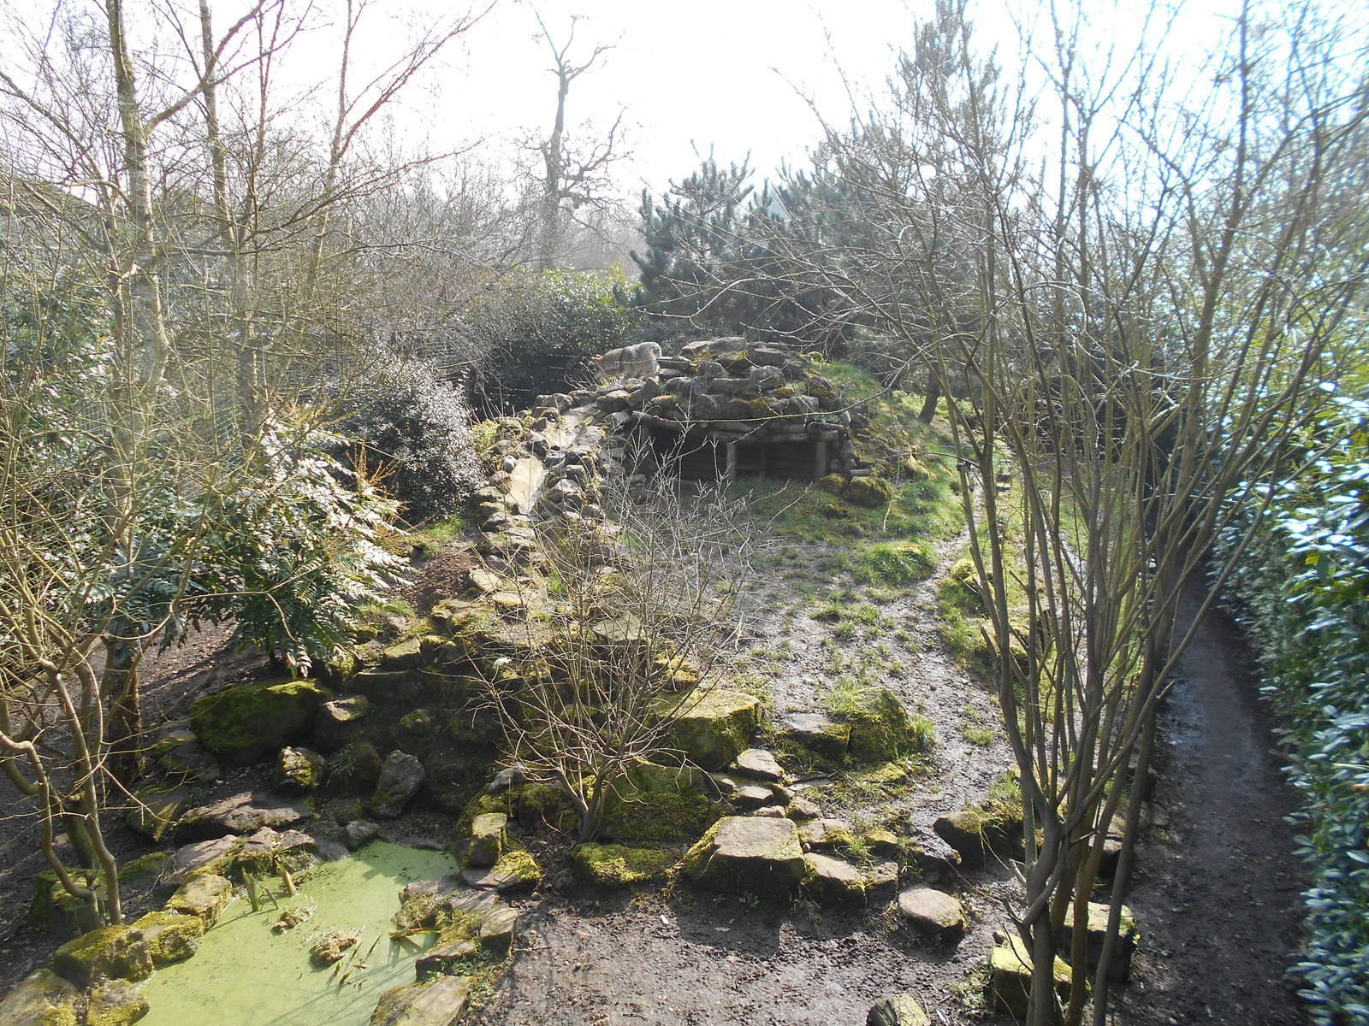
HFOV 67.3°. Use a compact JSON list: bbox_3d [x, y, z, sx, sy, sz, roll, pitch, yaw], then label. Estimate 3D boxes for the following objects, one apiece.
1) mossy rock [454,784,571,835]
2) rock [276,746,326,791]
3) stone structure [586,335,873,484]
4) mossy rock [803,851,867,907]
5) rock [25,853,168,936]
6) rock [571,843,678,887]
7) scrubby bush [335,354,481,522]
[{"bbox_3d":[-1.249,2.163,7.524,0.823,0.240,0.452,-2,14,-10],"label":"mossy rock"},{"bbox_3d":[-2.946,1.965,7.893,0.336,0.294,0.286,5,14,19],"label":"rock"},{"bbox_3d":[0.595,-1.495,14.315,3.750,1.850,2.800,0,13,0],"label":"stone structure"},{"bbox_3d":[0.991,2.409,6.782,0.429,0.250,0.343,2,11,9],"label":"mossy rock"},{"bbox_3d":[-3.787,2.466,6.662,0.768,0.285,0.476,-7,13,-31],"label":"rock"},{"bbox_3d":[-0.416,2.432,7.116,0.736,0.188,0.368,0,13,0],"label":"rock"},{"bbox_3d":[-3.123,-0.865,11.730,1.500,1.800,1.500,0,13,0],"label":"scrubby bush"}]

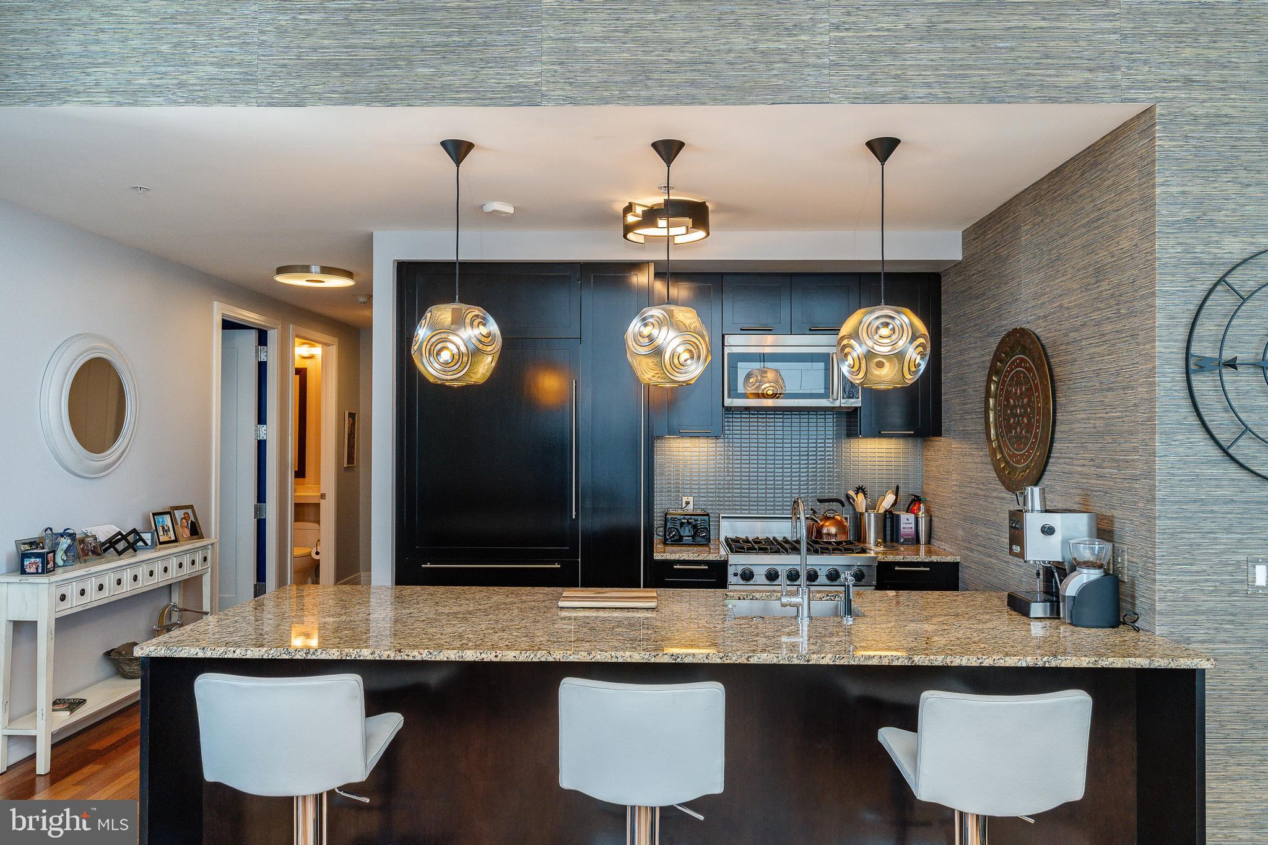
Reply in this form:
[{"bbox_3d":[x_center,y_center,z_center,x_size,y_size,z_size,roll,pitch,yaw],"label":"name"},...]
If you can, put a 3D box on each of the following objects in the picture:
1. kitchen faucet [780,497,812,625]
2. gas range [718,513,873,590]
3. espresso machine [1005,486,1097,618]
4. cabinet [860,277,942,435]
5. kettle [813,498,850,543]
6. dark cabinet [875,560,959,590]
[{"bbox_3d":[0.556,0.469,2.956,0.105,0.412,0.250,0,-1,1],"label":"kitchen faucet"},{"bbox_3d":[0.871,1.084,4.666,0.761,1.072,0.720,0,-1,1],"label":"gas range"},{"bbox_3d":[1.496,0.477,3.038,0.250,0.415,0.205,0,-1,1],"label":"espresso machine"},{"bbox_3d":[1.495,-0.376,4.882,0.454,0.922,0.345,0,-1,1],"label":"cabinet"},{"bbox_3d":[1.125,0.556,4.827,0.215,0.242,0.200,0,-1,-15],"label":"kettle"},{"bbox_3d":[1.485,1.160,4.719,0.430,0.850,0.620,0,-1,1],"label":"dark cabinet"}]

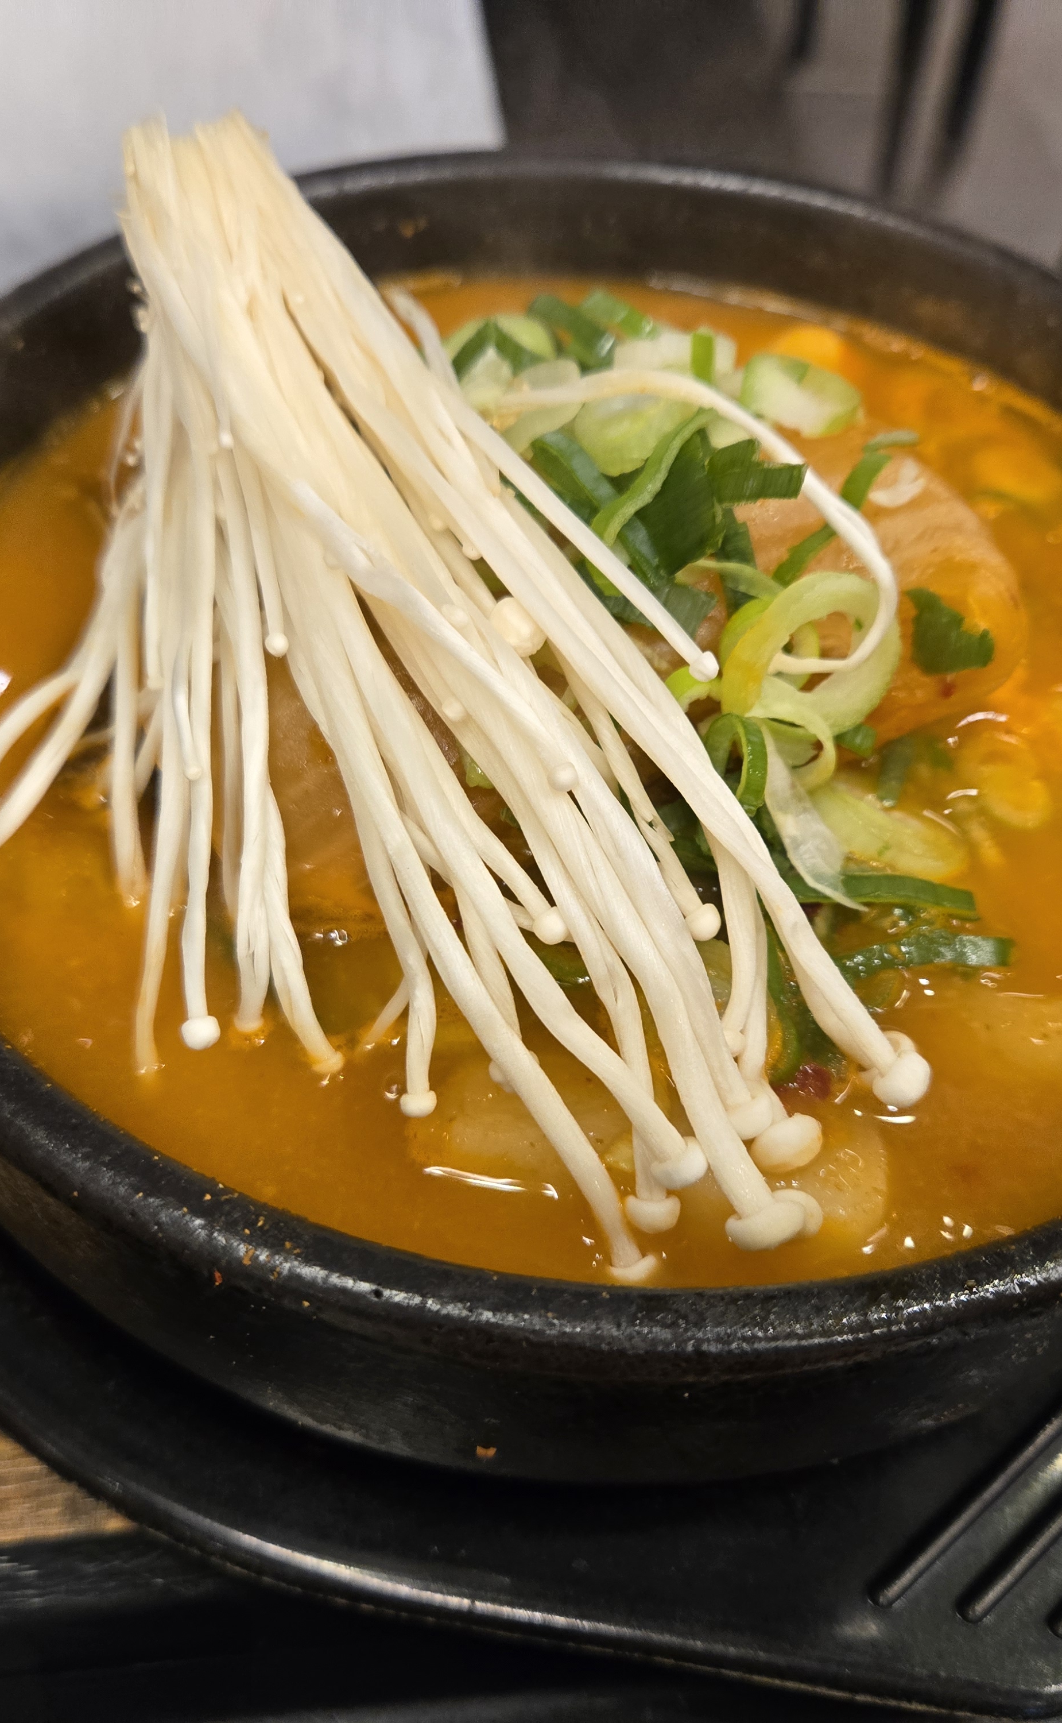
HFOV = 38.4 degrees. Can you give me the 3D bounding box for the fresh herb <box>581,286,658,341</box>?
[{"bbox_3d":[0.014,-0.085,0.236,0.012,0.004,0.006,38,59,23],"label":"fresh herb"}]

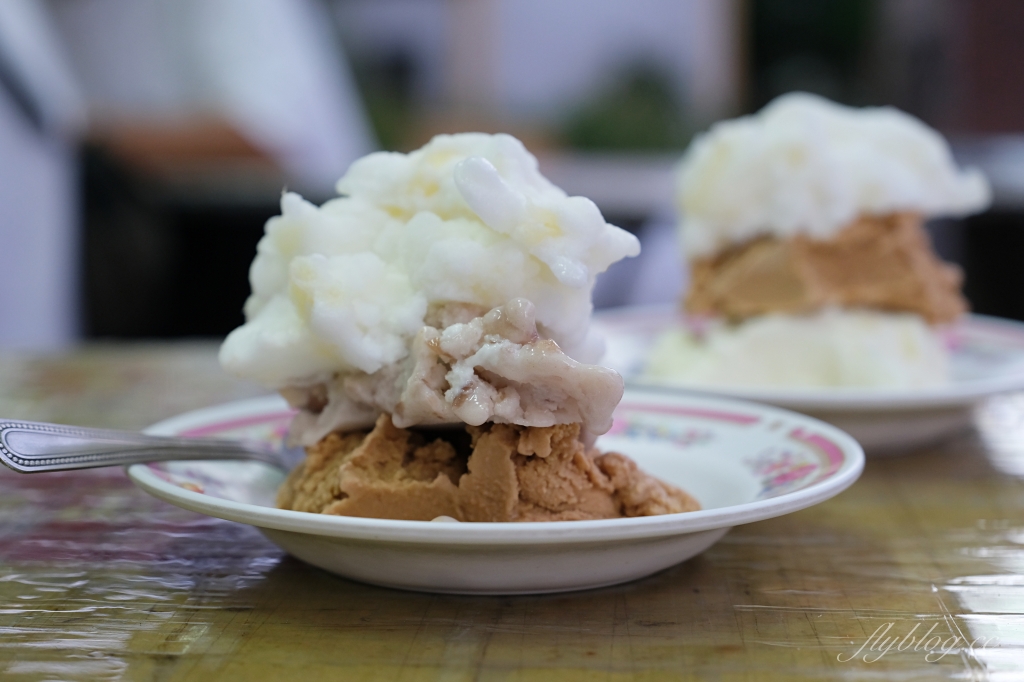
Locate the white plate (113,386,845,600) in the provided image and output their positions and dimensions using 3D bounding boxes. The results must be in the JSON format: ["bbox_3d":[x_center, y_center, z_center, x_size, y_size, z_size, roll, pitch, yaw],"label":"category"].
[{"bbox_3d":[-0.004,0.034,0.428,0.165,0.025,0.165,0,9,0],"label":"white plate"}]

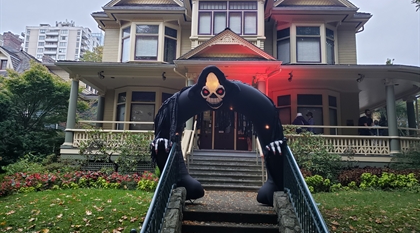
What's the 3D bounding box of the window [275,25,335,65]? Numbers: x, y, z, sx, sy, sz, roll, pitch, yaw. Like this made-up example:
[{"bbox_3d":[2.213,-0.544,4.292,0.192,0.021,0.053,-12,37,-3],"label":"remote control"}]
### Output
[{"bbox_3d":[4.441,-3.230,14.450,2.750,1.950,0.700,1,-9,3],"label":"window"}]

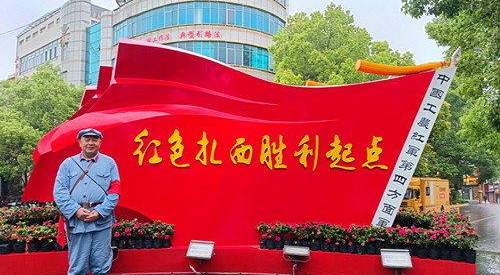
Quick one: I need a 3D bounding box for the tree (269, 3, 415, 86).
[{"bbox_3d":[4.836,-2.163,18.172,7.400,10.090,7.200,0,-4,0],"label":"tree"}]

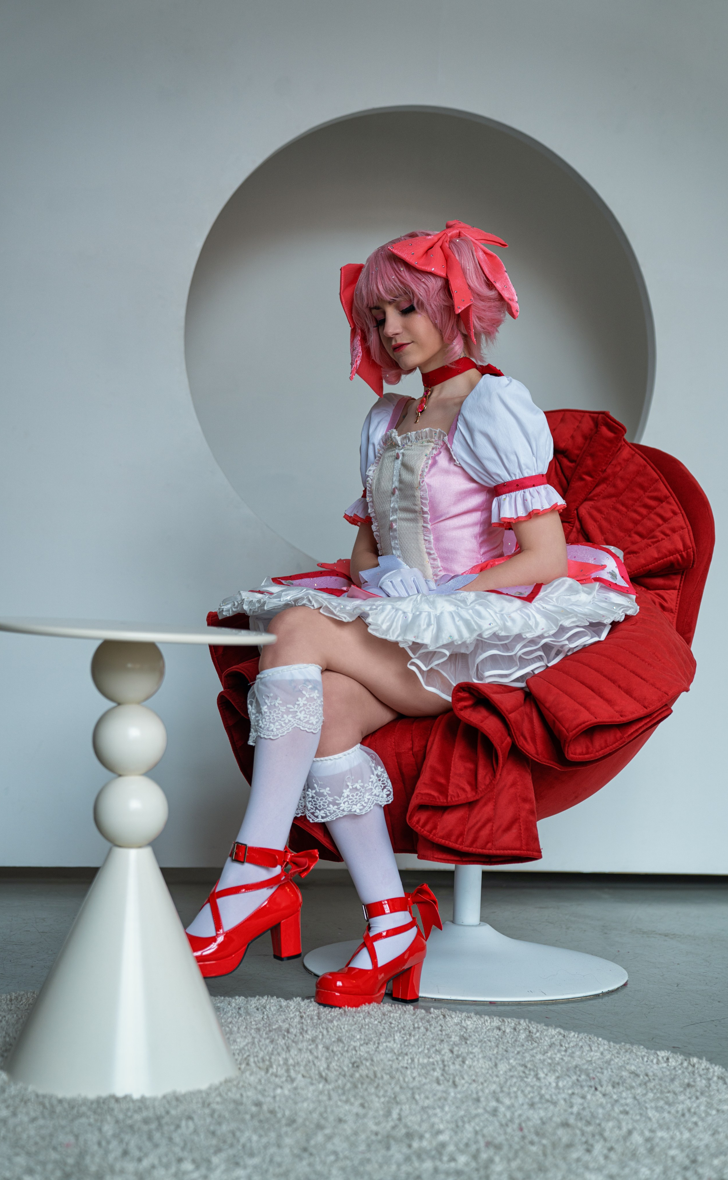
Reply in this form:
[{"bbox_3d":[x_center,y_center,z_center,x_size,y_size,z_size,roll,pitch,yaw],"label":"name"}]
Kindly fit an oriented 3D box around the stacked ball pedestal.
[{"bbox_3d":[-0.350,0.388,2.436,0.351,0.629,0.351,2,-1,0],"label":"stacked ball pedestal"}]

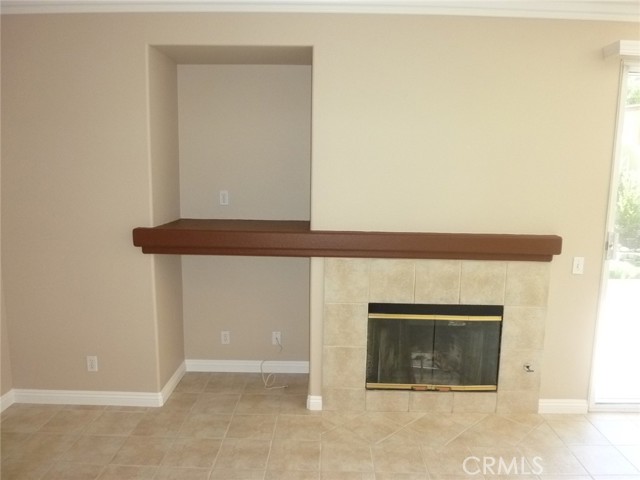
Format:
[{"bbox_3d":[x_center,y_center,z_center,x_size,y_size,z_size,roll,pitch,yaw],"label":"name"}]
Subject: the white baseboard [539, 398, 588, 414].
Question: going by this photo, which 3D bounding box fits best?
[{"bbox_3d":[1.735,1.191,3.281,0.345,0.104,0.018,1,8,1],"label":"white baseboard"}]

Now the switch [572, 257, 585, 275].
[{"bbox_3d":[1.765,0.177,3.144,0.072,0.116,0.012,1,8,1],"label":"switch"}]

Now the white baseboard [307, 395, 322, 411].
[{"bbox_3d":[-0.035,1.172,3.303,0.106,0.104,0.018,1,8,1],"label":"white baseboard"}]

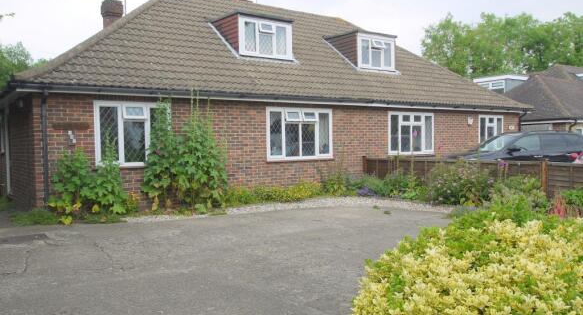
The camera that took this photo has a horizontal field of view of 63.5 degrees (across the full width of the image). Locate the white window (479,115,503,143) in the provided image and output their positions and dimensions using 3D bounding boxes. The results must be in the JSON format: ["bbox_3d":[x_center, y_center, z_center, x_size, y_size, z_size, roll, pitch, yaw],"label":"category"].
[{"bbox_3d":[6.853,-0.814,16.160,1.485,1.250,0.100,-2,2,-35],"label":"white window"}]

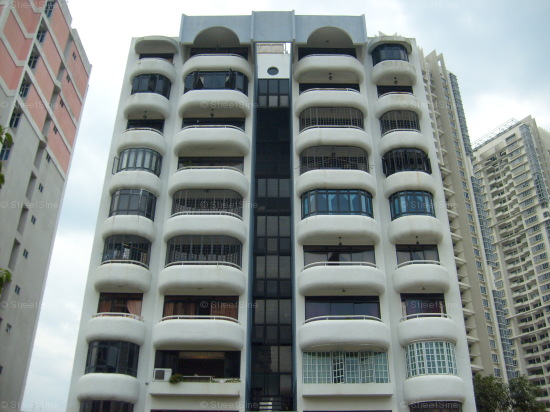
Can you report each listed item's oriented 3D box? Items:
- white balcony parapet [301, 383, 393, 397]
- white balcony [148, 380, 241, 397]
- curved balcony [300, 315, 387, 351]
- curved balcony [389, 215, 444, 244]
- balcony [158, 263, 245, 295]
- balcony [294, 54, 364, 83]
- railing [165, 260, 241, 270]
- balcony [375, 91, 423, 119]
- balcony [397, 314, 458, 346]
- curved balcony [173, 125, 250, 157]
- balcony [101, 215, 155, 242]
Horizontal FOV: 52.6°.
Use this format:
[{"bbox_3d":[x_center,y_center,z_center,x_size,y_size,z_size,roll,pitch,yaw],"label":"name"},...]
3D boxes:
[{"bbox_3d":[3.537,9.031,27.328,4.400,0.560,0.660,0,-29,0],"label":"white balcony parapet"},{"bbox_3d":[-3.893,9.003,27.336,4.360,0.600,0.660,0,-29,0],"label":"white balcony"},{"bbox_3d":[3.558,6.512,28.284,4.659,1.447,1.320,0,-29,0],"label":"curved balcony"},{"bbox_3d":[7.952,1.353,31.430,3.036,1.241,0.962,0,-29,0],"label":"curved balcony"},{"bbox_3d":[-3.919,3.897,30.107,4.567,1.440,1.140,0,-28,0],"label":"balcony"},{"bbox_3d":[3.655,-9.299,37.133,4.629,1.527,1.200,0,-29,0],"label":"balcony"},{"bbox_3d":[-3.898,3.359,30.126,4.100,0.260,1.120,0,-29,0],"label":"railing"},{"bbox_3d":[8.094,-6.435,36.066,3.151,1.431,1.151,0,-28,0],"label":"balcony"},{"bbox_3d":[7.928,6.382,28.692,3.036,1.508,0.962,0,-29,0],"label":"balcony"},{"bbox_3d":[-3.891,-4.038,34.354,4.567,1.440,1.140,0,-28,0],"label":"curved balcony"},{"bbox_3d":[-8.217,1.292,31.459,3.036,1.241,0.962,0,-29,0],"label":"balcony"}]

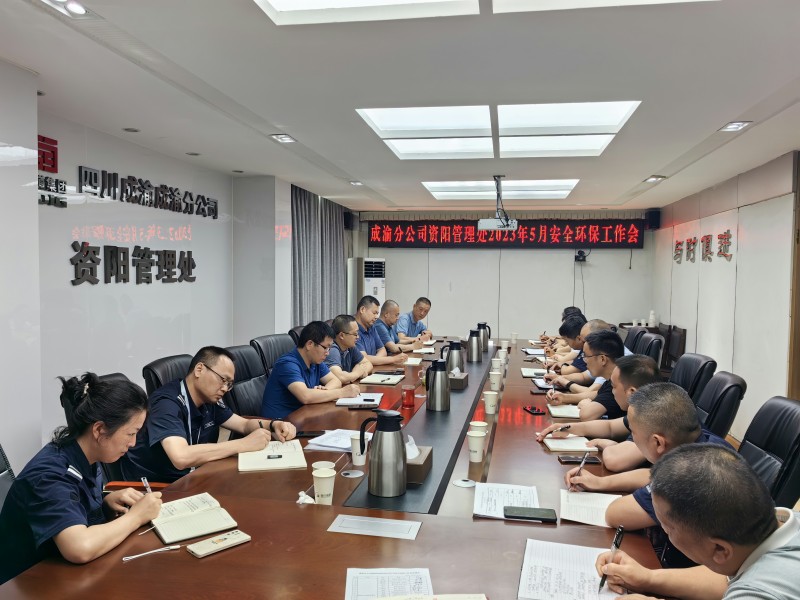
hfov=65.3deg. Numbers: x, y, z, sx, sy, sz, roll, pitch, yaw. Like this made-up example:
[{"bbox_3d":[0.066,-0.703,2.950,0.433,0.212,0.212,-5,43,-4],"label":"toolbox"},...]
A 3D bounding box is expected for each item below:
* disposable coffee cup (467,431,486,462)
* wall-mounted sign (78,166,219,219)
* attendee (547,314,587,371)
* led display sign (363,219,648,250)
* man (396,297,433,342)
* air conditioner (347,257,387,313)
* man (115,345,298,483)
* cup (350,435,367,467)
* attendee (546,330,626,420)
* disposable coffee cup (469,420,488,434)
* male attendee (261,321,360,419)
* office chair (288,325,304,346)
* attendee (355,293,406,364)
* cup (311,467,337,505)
[{"bbox_3d":[0.321,0.614,2.606,0.079,0.110,0.079,1,2,10],"label":"disposable coffee cup"},{"bbox_3d":[-1.828,-0.791,4.806,0.035,0.172,1.870,1,2,10],"label":"wall-mounted sign"},{"bbox_3d":[1.516,0.717,4.967,0.700,1.180,0.580,1,2,11],"label":"attendee"},{"bbox_3d":[1.513,-0.983,9.370,4.056,0.414,0.090,1,2,11],"label":"led display sign"},{"bbox_3d":[0.101,0.585,6.985,0.700,1.240,0.580,3,3,40],"label":"man"},{"bbox_3d":[-0.506,0.299,9.265,0.450,1.820,0.370,-1,2,-41],"label":"air conditioner"},{"bbox_3d":[-0.756,0.802,2.770,0.720,1.185,0.640,2,2,31],"label":"man"},{"bbox_3d":[-0.163,0.607,2.512,0.072,0.106,0.072,1,2,0],"label":"cup"},{"bbox_3d":[1.255,0.791,3.612,0.760,1.215,0.580,1,2,9],"label":"attendee"},{"bbox_3d":[0.353,0.607,2.775,0.079,0.110,0.079,1,2,10],"label":"disposable coffee cup"},{"bbox_3d":[-0.530,0.725,3.880,0.700,1.210,0.620,1,3,14],"label":"male attendee"},{"bbox_3d":[-0.540,0.776,4.887,0.680,1.120,0.620,1,2,17],"label":"office chair"},{"bbox_3d":[-0.256,0.611,5.453,0.700,1.310,0.600,1,3,14],"label":"attendee"},{"bbox_3d":[-0.251,0.630,2.073,0.079,0.110,0.079,1,2,0],"label":"cup"}]

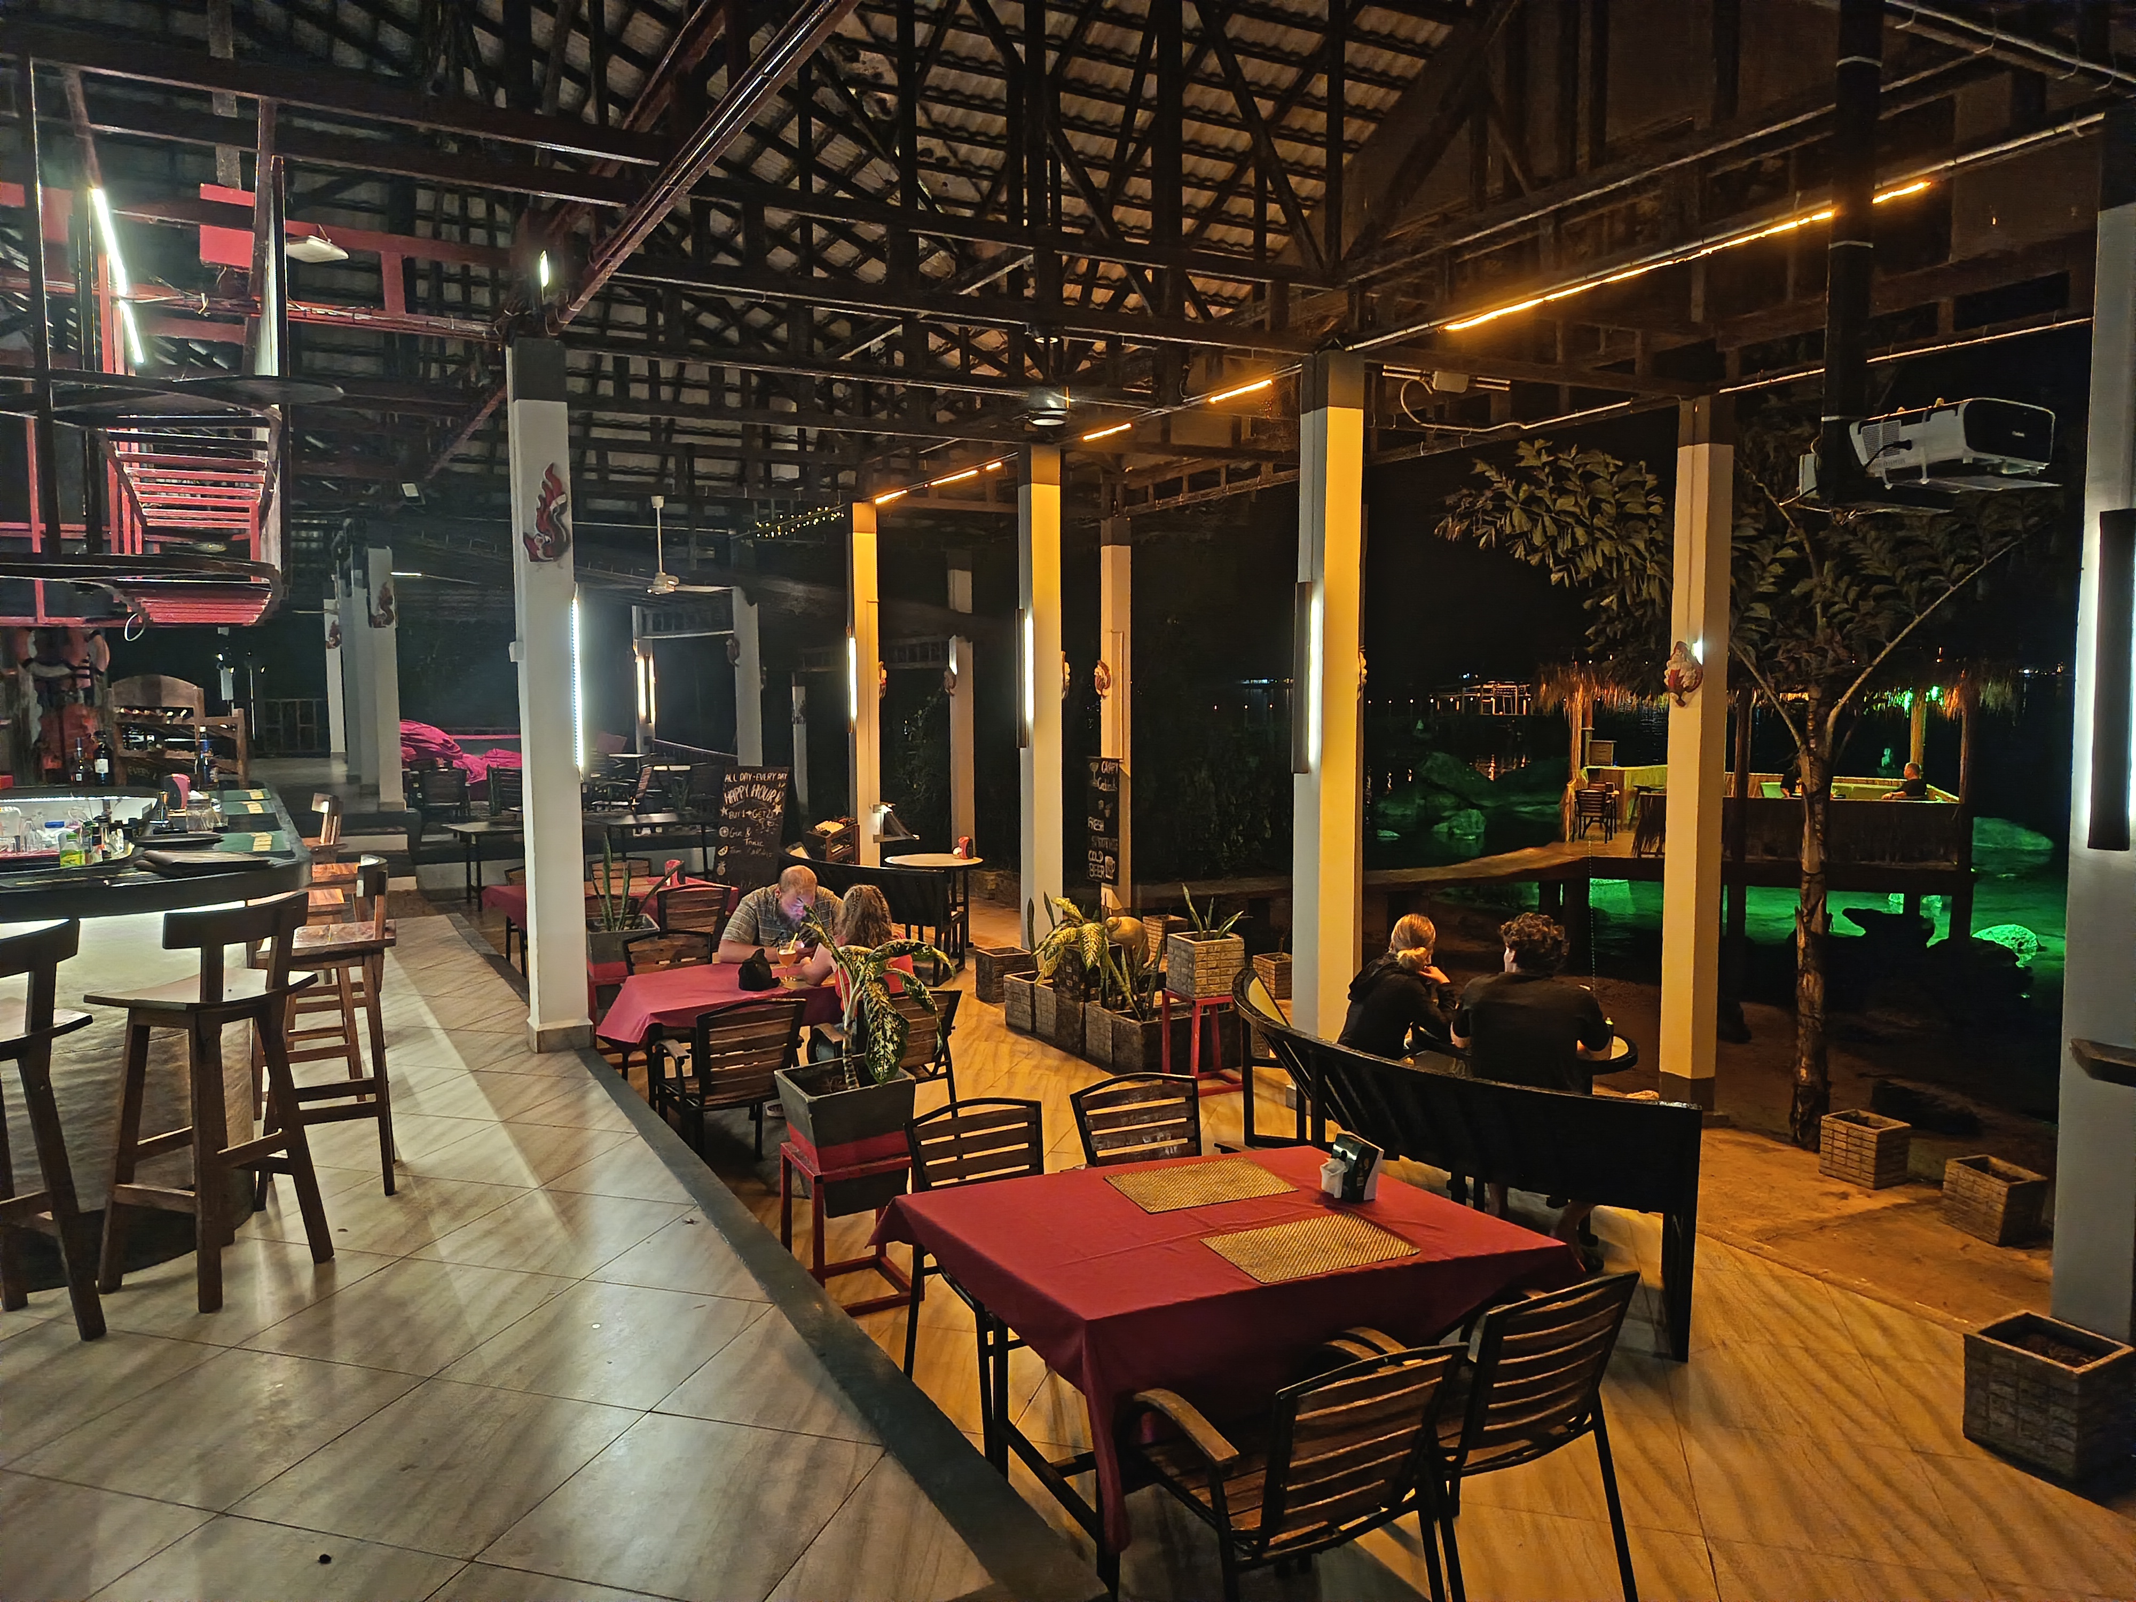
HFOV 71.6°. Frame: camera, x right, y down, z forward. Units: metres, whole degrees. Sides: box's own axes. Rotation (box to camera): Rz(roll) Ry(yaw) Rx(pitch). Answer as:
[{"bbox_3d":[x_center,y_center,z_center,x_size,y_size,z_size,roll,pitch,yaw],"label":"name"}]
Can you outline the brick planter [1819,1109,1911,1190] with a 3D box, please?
[{"bbox_3d":[3.782,1.651,7.025,0.260,0.275,0.265,-3,5,-26],"label":"brick planter"}]

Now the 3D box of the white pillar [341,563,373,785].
[{"bbox_3d":[-8.276,-1.424,17.289,0.190,2.550,0.190,-3,5,-29],"label":"white pillar"}]

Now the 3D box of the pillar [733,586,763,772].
[{"bbox_3d":[-3.276,-1.118,15.208,0.210,3.240,0.210,-3,5,-28],"label":"pillar"}]

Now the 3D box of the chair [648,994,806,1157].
[{"bbox_3d":[-1.394,1.170,6.032,0.550,0.840,0.580,-4,6,-36],"label":"chair"}]

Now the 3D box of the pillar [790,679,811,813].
[{"bbox_3d":[-4.605,-0.920,25.305,0.230,2.360,0.230,-3,5,-27],"label":"pillar"}]

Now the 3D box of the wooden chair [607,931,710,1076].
[{"bbox_3d":[-1.825,1.080,7.188,0.550,0.840,0.580,-4,6,-36],"label":"wooden chair"}]

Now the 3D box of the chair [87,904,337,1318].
[{"bbox_3d":[-2.387,0.800,4.134,0.420,1.070,0.440,2,5,23],"label":"chair"}]

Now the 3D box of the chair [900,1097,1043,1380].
[{"bbox_3d":[-0.143,1.322,4.066,0.500,0.860,0.540,-3,5,-29],"label":"chair"}]

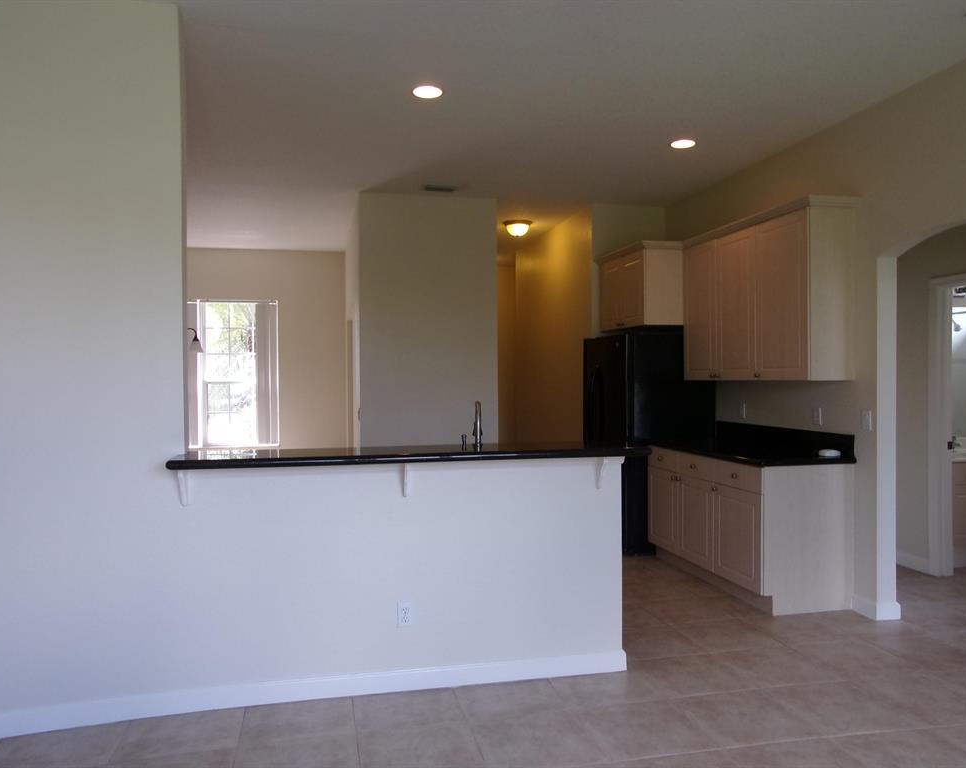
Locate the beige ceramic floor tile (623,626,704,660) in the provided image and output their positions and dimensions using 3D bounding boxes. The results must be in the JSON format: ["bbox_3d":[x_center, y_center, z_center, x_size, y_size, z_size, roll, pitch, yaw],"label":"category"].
[{"bbox_3d":[0.897,1.391,3.817,0.445,0.012,0.438,0,0,-12],"label":"beige ceramic floor tile"}]

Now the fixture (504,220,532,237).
[{"bbox_3d":[0.361,-1.607,7.371,0.311,0.150,0.311,0,0,0],"label":"fixture"}]

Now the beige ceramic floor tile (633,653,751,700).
[{"bbox_3d":[0.992,1.390,3.384,0.445,0.012,0.438,0,0,-12],"label":"beige ceramic floor tile"}]

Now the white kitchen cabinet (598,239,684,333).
[{"bbox_3d":[1.514,-0.816,6.247,0.688,0.674,0.965,0,0,-12],"label":"white kitchen cabinet"}]

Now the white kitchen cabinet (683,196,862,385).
[{"bbox_3d":[1.935,-0.576,5.072,0.349,1.113,1.566,0,0,-13],"label":"white kitchen cabinet"}]

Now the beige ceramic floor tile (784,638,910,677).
[{"bbox_3d":[1.873,1.391,3.579,0.445,0.012,0.438,0,0,-12],"label":"beige ceramic floor tile"}]

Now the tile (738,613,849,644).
[{"bbox_3d":[1.765,1.393,4.081,0.450,0.012,0.450,0,0,-13],"label":"tile"}]

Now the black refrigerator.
[{"bbox_3d":[1.411,0.490,6.260,0.763,1.783,0.916,0,0,-13],"label":"black refrigerator"}]

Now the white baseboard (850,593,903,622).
[{"bbox_3d":[2.361,1.338,4.314,0.152,0.099,0.199,0,0,-13],"label":"white baseboard"}]

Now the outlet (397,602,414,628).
[{"bbox_3d":[-0.351,1.042,3.208,0.071,0.116,0.012,0,0,-13],"label":"outlet"}]

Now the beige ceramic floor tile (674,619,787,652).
[{"bbox_3d":[1.346,1.393,3.961,0.450,0.012,0.450,0,0,-13],"label":"beige ceramic floor tile"}]

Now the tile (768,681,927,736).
[{"bbox_3d":[1.528,1.389,3.048,0.445,0.012,0.438,0,0,-12],"label":"tile"}]

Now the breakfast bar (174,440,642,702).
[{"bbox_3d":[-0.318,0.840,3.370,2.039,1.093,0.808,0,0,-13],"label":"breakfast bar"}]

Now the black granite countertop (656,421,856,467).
[{"bbox_3d":[1.790,0.413,5.064,0.637,0.200,1.561,0,0,-13],"label":"black granite countertop"}]

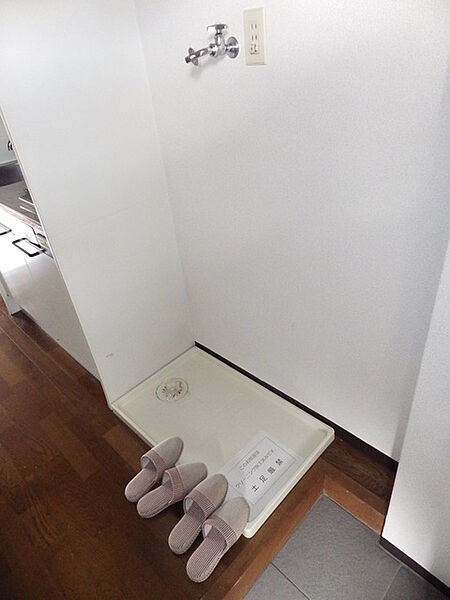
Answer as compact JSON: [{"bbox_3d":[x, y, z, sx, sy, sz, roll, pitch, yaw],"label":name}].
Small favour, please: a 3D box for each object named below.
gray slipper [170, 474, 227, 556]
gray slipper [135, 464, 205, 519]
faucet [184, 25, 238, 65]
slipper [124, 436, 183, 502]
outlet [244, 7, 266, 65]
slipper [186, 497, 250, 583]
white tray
[{"bbox_3d":[-0.092,0.690,1.249,0.096,0.078,0.270,22,58,35],"label":"gray slipper"},{"bbox_3d":[-0.192,0.653,1.327,0.270,0.078,0.096,-29,38,-8],"label":"gray slipper"},{"bbox_3d":[-0.037,-0.662,0.991,0.076,0.084,0.152,25,44,38],"label":"faucet"},{"bbox_3d":[-0.267,0.610,1.400,0.096,0.078,0.270,26,61,39],"label":"slipper"},{"bbox_3d":[0.079,-0.667,0.971,0.070,0.120,0.009,25,44,38],"label":"outlet"},{"bbox_3d":[-0.025,0.730,1.181,0.096,0.078,0.270,23,58,37],"label":"slipper"},{"bbox_3d":[-0.035,0.510,1.601,0.818,0.050,0.511,25,44,38],"label":"white tray"}]

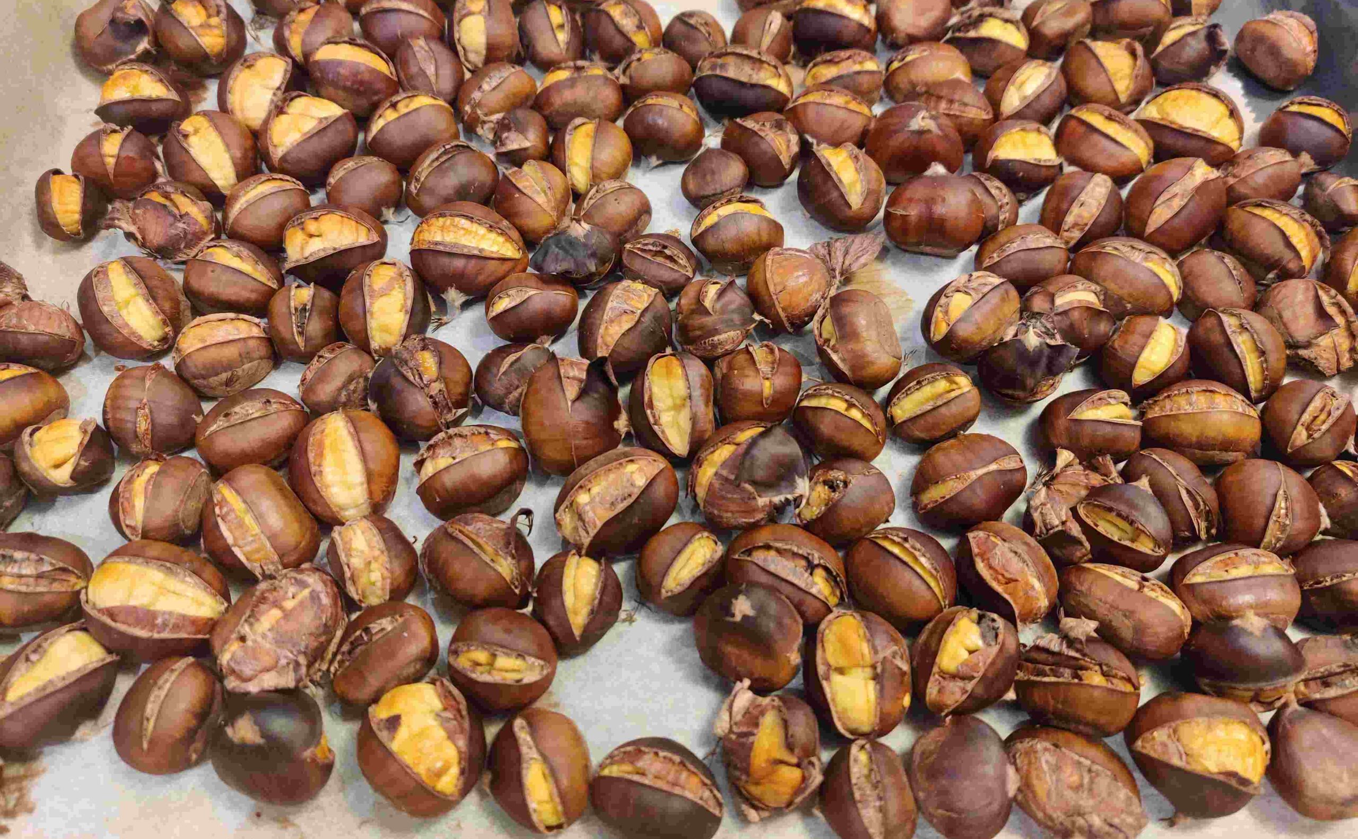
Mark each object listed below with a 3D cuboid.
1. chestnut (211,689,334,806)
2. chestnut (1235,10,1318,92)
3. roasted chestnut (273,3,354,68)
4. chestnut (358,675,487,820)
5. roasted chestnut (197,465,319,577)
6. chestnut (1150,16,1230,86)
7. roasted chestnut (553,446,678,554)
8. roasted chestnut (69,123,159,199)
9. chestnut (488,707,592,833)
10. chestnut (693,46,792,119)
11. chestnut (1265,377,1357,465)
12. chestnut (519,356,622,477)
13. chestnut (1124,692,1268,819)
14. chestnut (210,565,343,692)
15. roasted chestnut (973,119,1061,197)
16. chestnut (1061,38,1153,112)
[{"bbox_3d":[-0.096,0.077,0.250,0.028,0.023,0.027,0,57,0],"label":"chestnut"},{"bbox_3d":[0.220,-0.136,0.391,0.028,0.026,0.028,17,59,11],"label":"chestnut"},{"bbox_3d":[-0.136,-0.142,0.396,0.029,0.024,0.031,17,59,11],"label":"roasted chestnut"},{"bbox_3d":[-0.060,0.076,0.246,0.027,0.025,0.033,-34,64,-19],"label":"chestnut"},{"bbox_3d":[-0.111,0.027,0.283,0.030,0.026,0.033,-35,64,-20],"label":"roasted chestnut"},{"bbox_3d":[0.187,-0.135,0.388,0.028,0.022,0.025,-30,62,-18],"label":"chestnut"},{"bbox_3d":[-0.018,0.023,0.296,0.038,0.026,0.029,-38,67,-20],"label":"roasted chestnut"},{"bbox_3d":[-0.185,-0.084,0.347,0.026,0.022,0.027,28,62,16],"label":"roasted chestnut"},{"bbox_3d":[-0.033,0.083,0.253,0.024,0.023,0.029,-8,58,-5],"label":"chestnut"},{"bbox_3d":[0.022,-0.118,0.370,0.035,0.022,0.027,16,59,10],"label":"chestnut"},{"bbox_3d":[0.180,0.001,0.303,0.023,0.023,0.025,0,60,0],"label":"chestnut"},{"bbox_3d":[-0.032,-0.001,0.312,0.029,0.028,0.037,-3,60,-2],"label":"chestnut"},{"bbox_3d":[0.121,0.079,0.249,0.031,0.025,0.029,8,57,5],"label":"chestnut"},{"bbox_3d":[-0.103,0.053,0.272,0.029,0.025,0.035,34,66,18],"label":"chestnut"},{"bbox_3d":[0.114,-0.088,0.357,0.029,0.024,0.028,0,57,0],"label":"roasted chestnut"},{"bbox_3d":[0.156,-0.126,0.387,0.032,0.025,0.025,31,64,17],"label":"chestnut"}]

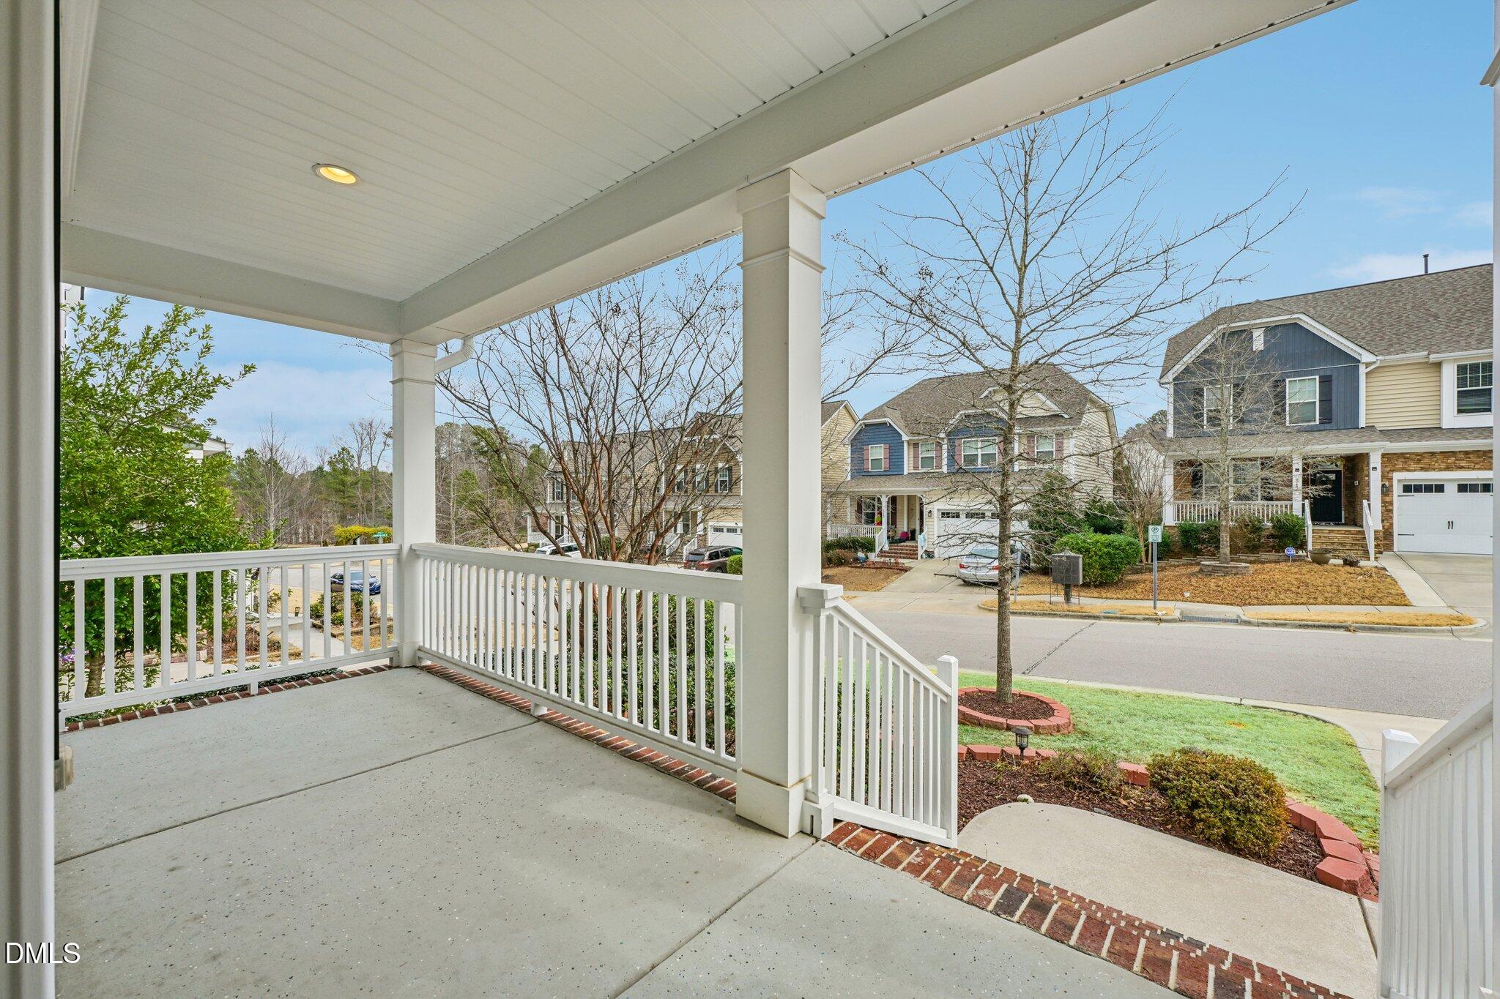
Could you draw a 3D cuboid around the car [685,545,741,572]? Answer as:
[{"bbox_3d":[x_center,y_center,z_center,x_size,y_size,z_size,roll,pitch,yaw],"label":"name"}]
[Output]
[{"bbox_3d":[-1.310,3.430,33.000,1.930,1.750,4.850,0,0,38],"label":"car"}]

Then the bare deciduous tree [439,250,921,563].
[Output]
[{"bbox_3d":[-1.150,-0.550,6.200,5.400,5.750,5.000,0,0,38],"label":"bare deciduous tree"}]

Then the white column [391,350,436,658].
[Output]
[{"bbox_3d":[-2.600,0.015,4.540,0.255,2.460,0.255,0,0,38],"label":"white column"}]

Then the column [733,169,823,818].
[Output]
[{"bbox_3d":[0.126,0.009,2.330,0.255,2.470,0.255,0,0,38],"label":"column"}]

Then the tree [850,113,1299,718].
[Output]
[{"bbox_3d":[3.850,-1.400,7.500,5.400,8.000,5.100,0,0,38],"label":"tree"}]

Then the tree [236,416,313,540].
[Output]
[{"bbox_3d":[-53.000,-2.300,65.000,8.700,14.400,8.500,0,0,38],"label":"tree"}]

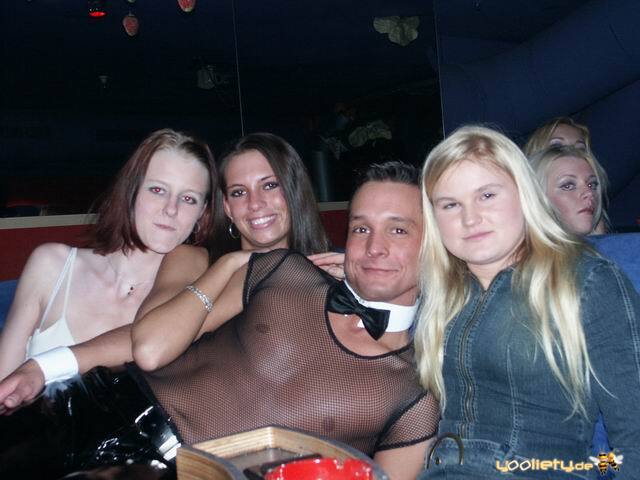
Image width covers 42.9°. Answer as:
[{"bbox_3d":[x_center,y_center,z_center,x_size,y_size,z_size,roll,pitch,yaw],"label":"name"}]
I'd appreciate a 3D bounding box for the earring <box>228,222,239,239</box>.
[{"bbox_3d":[-0.161,-0.020,1.540,0.003,0.035,0.034,-4,0,30],"label":"earring"}]

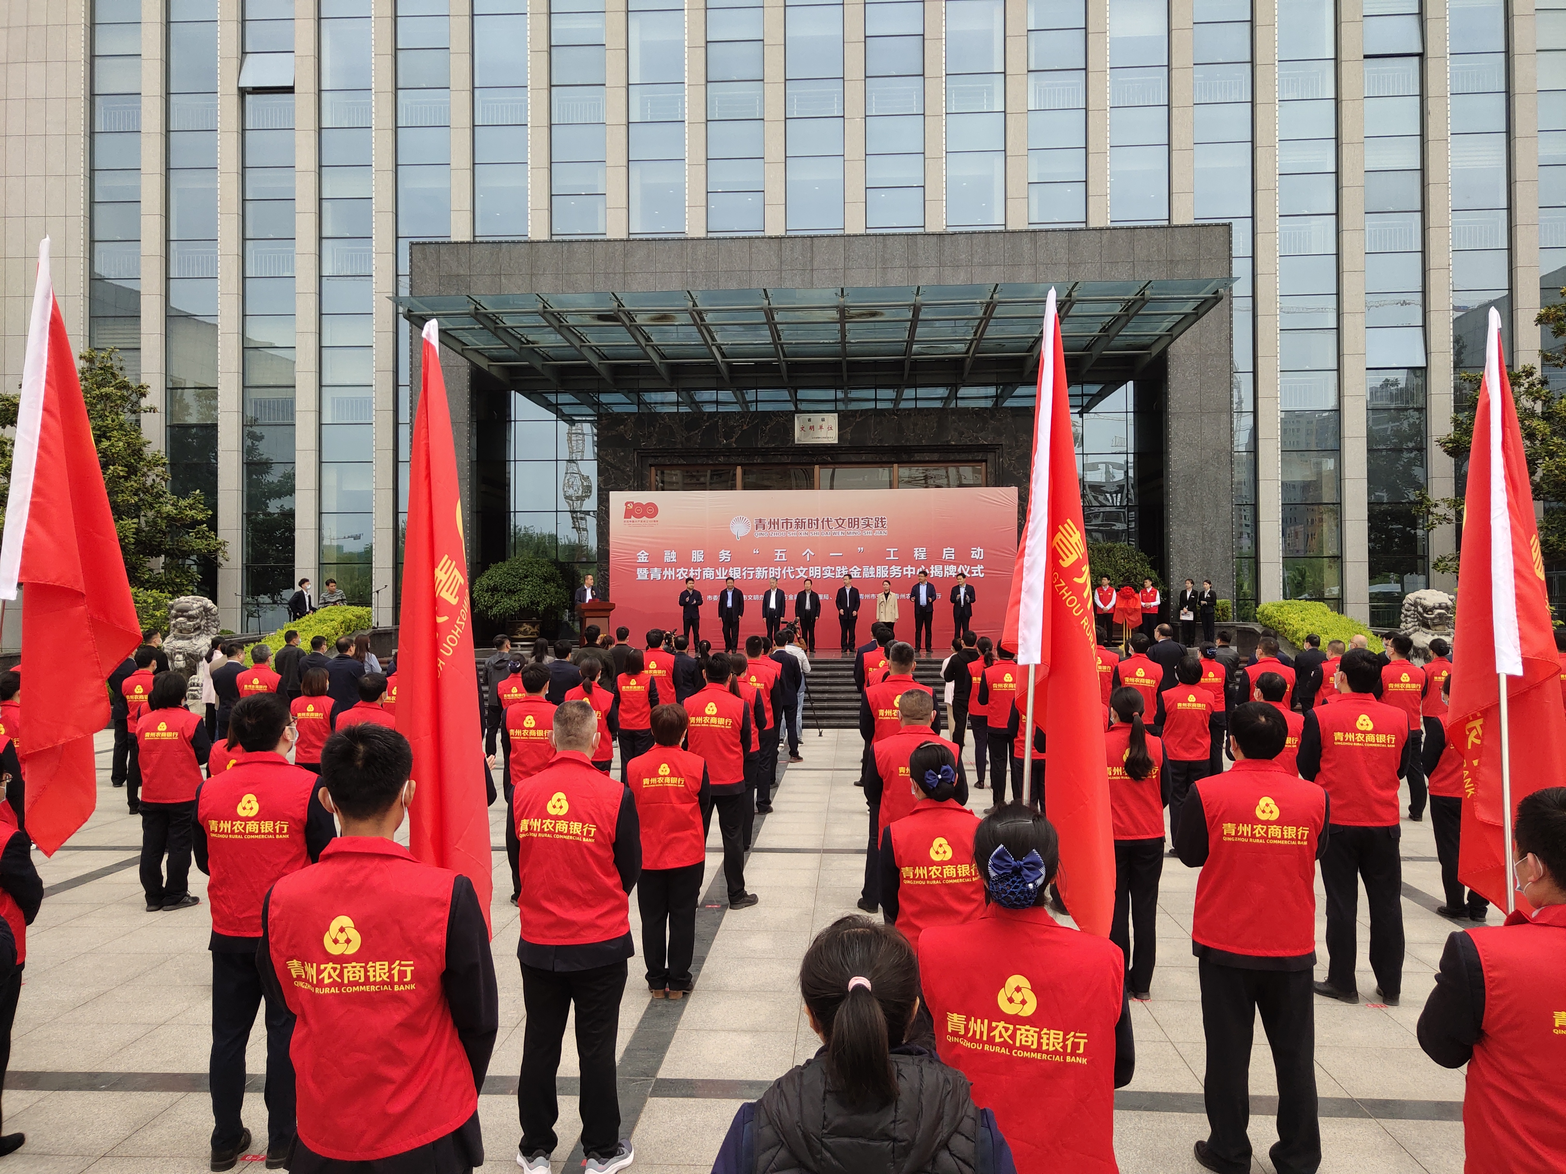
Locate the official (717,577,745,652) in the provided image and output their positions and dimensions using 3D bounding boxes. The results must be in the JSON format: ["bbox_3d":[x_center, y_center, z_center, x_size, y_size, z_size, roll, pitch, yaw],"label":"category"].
[{"bbox_3d":[-1.149,0.633,30.000,0.560,1.680,0.350,0,-1,3],"label":"official"}]

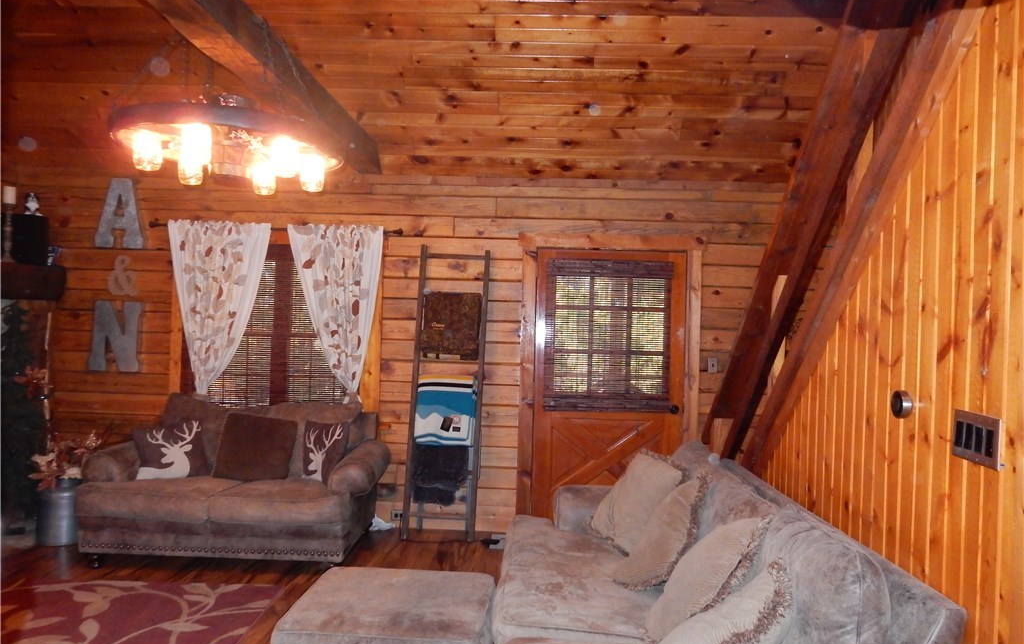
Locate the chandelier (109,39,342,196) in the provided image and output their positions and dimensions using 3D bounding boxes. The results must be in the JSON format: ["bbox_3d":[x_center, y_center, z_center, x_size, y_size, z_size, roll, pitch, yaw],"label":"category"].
[{"bbox_3d":[-1.087,-0.791,2.863,0.860,0.580,0.860,2,1,2],"label":"chandelier"}]

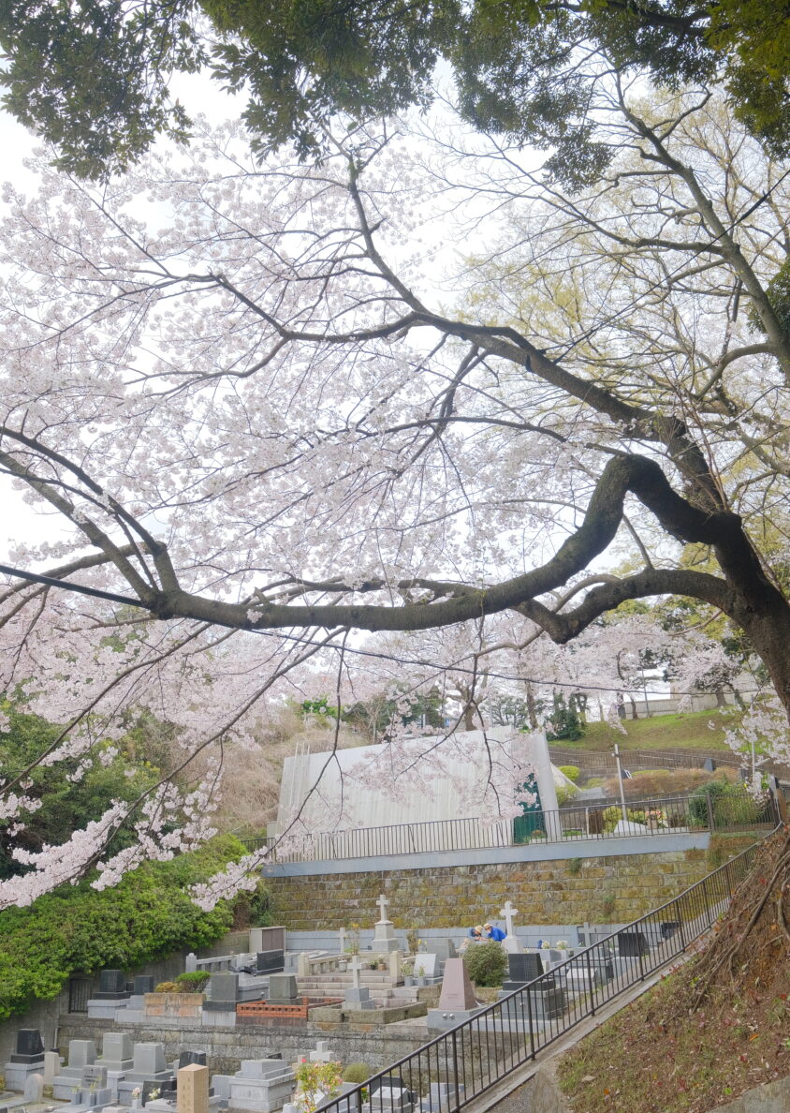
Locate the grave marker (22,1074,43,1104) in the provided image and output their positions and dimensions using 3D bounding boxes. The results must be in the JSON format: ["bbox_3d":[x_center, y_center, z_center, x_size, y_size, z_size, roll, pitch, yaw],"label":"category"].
[{"bbox_3d":[-7.016,10.319,18.577,0.428,0.477,0.124,-15,-21,31],"label":"grave marker"}]

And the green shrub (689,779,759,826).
[{"bbox_3d":[9.898,7.391,28.716,2.060,1.442,1.442,-14,-21,29],"label":"green shrub"}]

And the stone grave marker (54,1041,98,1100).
[{"bbox_3d":[-6.176,10.096,18.885,0.973,1.039,0.616,-15,-21,31],"label":"stone grave marker"}]

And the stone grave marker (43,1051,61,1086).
[{"bbox_3d":[-7.253,10.827,20.220,0.324,0.615,0.142,-15,-21,31],"label":"stone grave marker"}]

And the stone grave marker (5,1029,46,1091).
[{"bbox_3d":[-8.278,11.387,21.633,0.717,1.195,0.680,-14,-21,29],"label":"stone grave marker"}]

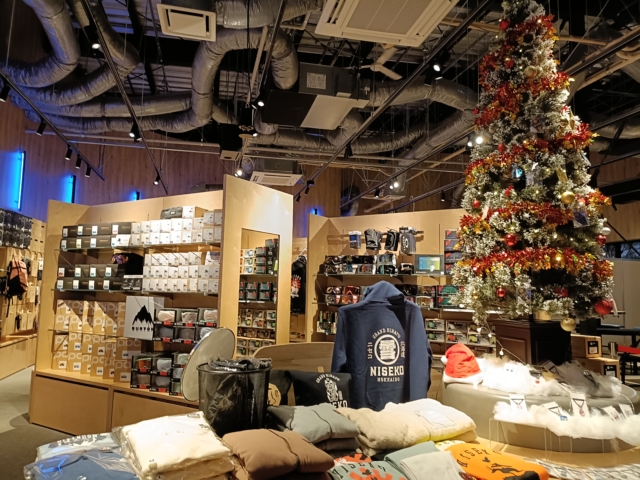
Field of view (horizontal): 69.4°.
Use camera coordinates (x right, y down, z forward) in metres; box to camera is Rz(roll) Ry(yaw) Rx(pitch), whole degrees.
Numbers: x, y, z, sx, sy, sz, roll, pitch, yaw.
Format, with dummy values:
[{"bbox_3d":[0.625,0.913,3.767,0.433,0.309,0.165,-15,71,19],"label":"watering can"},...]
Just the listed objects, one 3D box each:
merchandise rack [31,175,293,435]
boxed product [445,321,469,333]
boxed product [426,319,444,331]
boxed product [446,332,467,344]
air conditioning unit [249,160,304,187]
[{"bbox_3d":[-1.623,0.728,4.619,2.559,2.327,0.950,-2,-7,31],"label":"merchandise rack"},{"bbox_3d":[1.417,0.892,4.742,0.199,0.109,0.120,-2,-7,31],"label":"boxed product"},{"bbox_3d":[1.230,0.896,4.853,0.199,0.108,0.120,-2,-7,31],"label":"boxed product"},{"bbox_3d":[1.415,1.002,4.730,0.199,0.111,0.120,-2,-7,31],"label":"boxed product"},{"bbox_3d":[-0.890,-1.366,9.311,0.950,0.300,0.950,2,-6,-14],"label":"air conditioning unit"}]

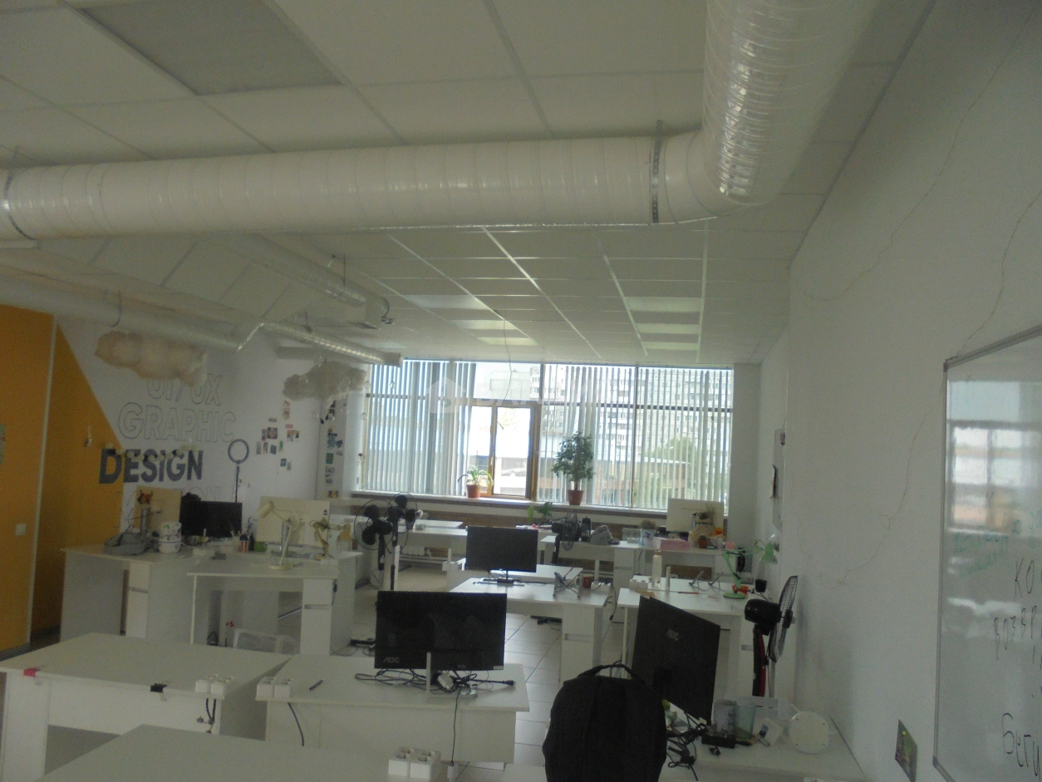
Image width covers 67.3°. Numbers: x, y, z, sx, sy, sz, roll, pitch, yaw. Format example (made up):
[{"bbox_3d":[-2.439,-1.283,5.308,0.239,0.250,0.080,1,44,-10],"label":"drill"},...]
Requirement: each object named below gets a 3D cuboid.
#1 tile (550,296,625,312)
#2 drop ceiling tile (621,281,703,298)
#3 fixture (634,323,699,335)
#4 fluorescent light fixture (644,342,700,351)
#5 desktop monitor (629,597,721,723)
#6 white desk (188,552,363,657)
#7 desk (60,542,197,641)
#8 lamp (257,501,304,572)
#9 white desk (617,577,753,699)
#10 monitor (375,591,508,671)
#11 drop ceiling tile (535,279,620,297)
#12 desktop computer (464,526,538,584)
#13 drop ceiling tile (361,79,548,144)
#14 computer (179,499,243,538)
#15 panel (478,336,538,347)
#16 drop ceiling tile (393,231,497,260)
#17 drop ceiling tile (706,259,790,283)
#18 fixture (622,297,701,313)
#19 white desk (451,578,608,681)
[{"bbox_3d":[0.551,-0.716,6.376,0.595,0.020,0.595,2,-4,13],"label":"tile"},{"bbox_3d":[1.010,-0.748,5.682,0.600,0.020,0.600,2,-4,12],"label":"drop ceiling tile"},{"bbox_3d":[1.394,-0.602,7.413,0.595,0.030,0.595,2,-4,13],"label":"fixture"},{"bbox_3d":[1.646,-0.525,8.606,0.600,0.060,0.600,2,-4,12],"label":"fluorescent light fixture"},{"bbox_3d":[0.531,0.985,2.816,0.180,0.390,0.540,5,-4,-20],"label":"desktop monitor"},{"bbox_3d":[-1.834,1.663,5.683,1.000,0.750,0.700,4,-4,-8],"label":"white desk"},{"bbox_3d":[-2.982,1.632,6.083,1.000,0.750,0.640,1,-5,25],"label":"desk"},{"bbox_3d":[-1.721,1.034,5.600,0.310,0.490,0.180,3,-4,6],"label":"lamp"},{"bbox_3d":[1.184,1.786,5.365,1.000,0.745,1.200,2,-4,12],"label":"white desk"},{"bbox_3d":[-0.325,1.004,3.196,0.525,0.365,0.170,4,-4,-8],"label":"monitor"},{"bbox_3d":[0.424,-0.766,5.781,0.600,0.020,0.600,2,-4,12],"label":"drop ceiling tile"},{"bbox_3d":[-0.136,1.181,5.639,0.515,0.378,0.170,3,-4,-2],"label":"desktop computer"},{"bbox_3d":[-0.212,-0.995,2.832,0.600,0.020,0.600,2,-4,12],"label":"drop ceiling tile"},{"bbox_3d":[-2.538,1.056,6.420,0.500,0.340,0.100,4,-4,-10],"label":"computer"},{"bbox_3d":[-0.113,-0.570,8.961,0.600,0.030,0.600,2,-4,12],"label":"panel"},{"bbox_3d":[-0.421,-0.882,4.755,0.595,0.020,0.595,2,-4,13],"label":"drop ceiling tile"},{"bbox_3d":[1.456,-0.761,4.908,0.600,0.020,0.600,2,-4,12],"label":"drop ceiling tile"},{"bbox_3d":[1.136,-0.699,6.245,0.595,0.030,0.595,2,-4,13],"label":"fixture"},{"bbox_3d":[0.019,1.696,5.131,1.020,0.750,0.590,2,-4,8],"label":"white desk"}]

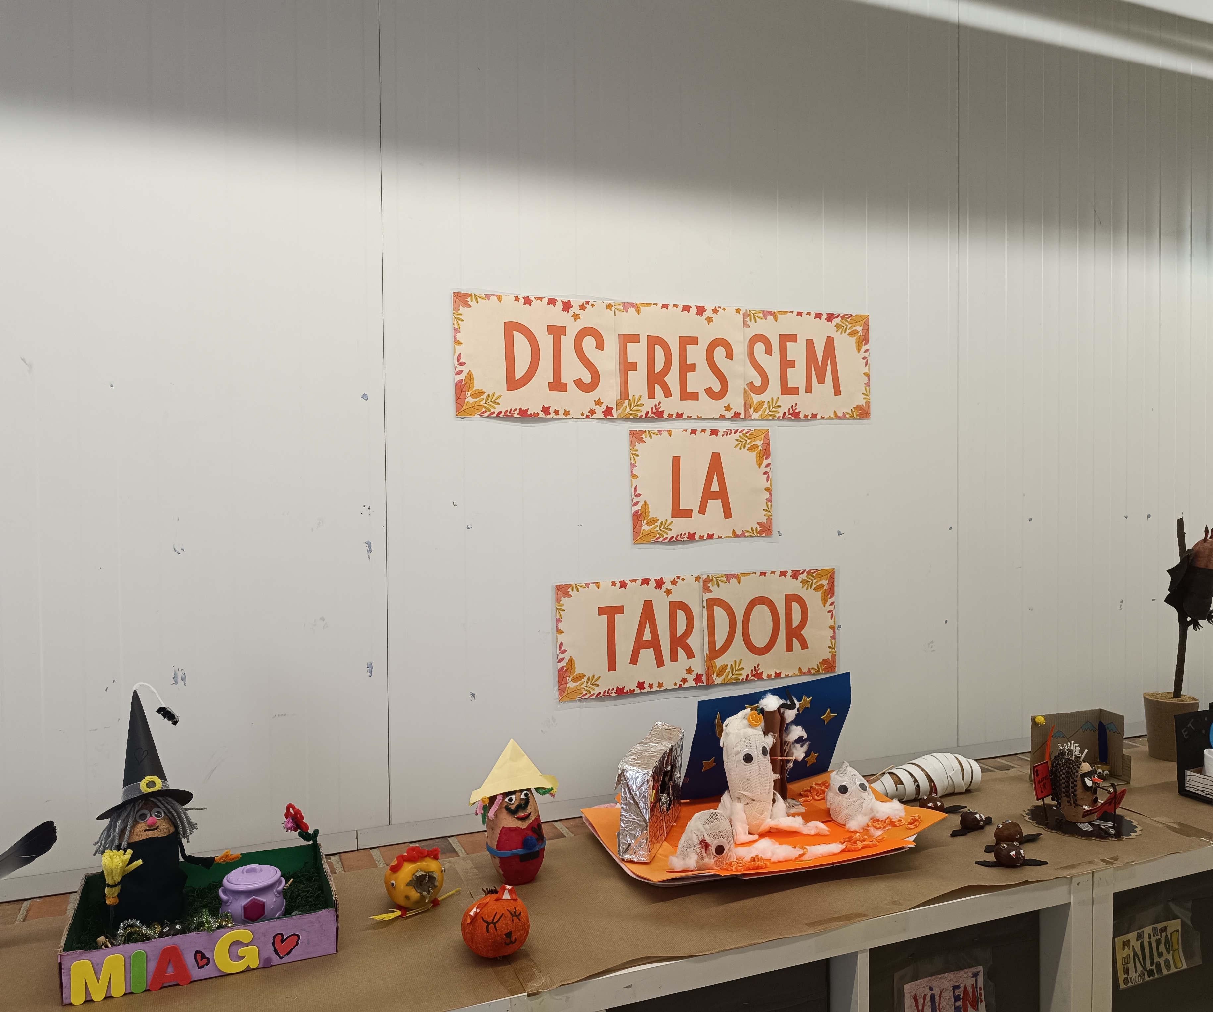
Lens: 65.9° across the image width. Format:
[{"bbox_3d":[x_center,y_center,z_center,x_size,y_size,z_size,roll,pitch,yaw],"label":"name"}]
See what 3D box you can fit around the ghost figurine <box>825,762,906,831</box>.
[{"bbox_3d":[0.402,0.441,1.456,0.107,0.088,0.095,-1,1,-8],"label":"ghost figurine"}]

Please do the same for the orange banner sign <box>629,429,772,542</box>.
[{"bbox_3d":[0.186,-0.040,1.776,0.297,0.210,0.006,-2,2,-21],"label":"orange banner sign"}]

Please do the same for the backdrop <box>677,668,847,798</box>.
[{"bbox_3d":[0.268,0.389,1.570,0.300,0.195,0.020,-1,17,-26],"label":"backdrop"}]

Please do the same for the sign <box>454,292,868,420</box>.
[{"bbox_3d":[0.141,-0.271,1.753,0.857,0.210,0.006,-2,2,-21],"label":"sign"}]

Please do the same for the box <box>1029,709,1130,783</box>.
[{"bbox_3d":[0.849,0.436,1.675,0.168,0.120,0.078,-1,2,-21],"label":"box"}]

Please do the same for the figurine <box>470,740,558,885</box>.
[{"bbox_3d":[-0.126,0.416,1.290,0.115,0.194,0.080,-1,2,-21],"label":"figurine"}]

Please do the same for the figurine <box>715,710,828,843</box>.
[{"bbox_3d":[0.242,0.397,1.410,0.150,0.180,0.105,-1,2,-20],"label":"figurine"}]

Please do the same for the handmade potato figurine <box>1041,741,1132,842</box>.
[{"bbox_3d":[0.765,0.438,1.489,0.105,0.127,0.125,-2,2,-38],"label":"handmade potato figurine"}]

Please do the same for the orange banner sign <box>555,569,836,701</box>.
[{"bbox_3d":[0.189,0.240,1.784,0.593,0.210,0.006,-2,2,-21],"label":"orange banner sign"}]

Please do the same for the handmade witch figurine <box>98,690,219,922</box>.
[{"bbox_3d":[-0.552,0.370,1.138,0.150,0.280,0.125,-1,2,-29],"label":"handmade witch figurine"}]

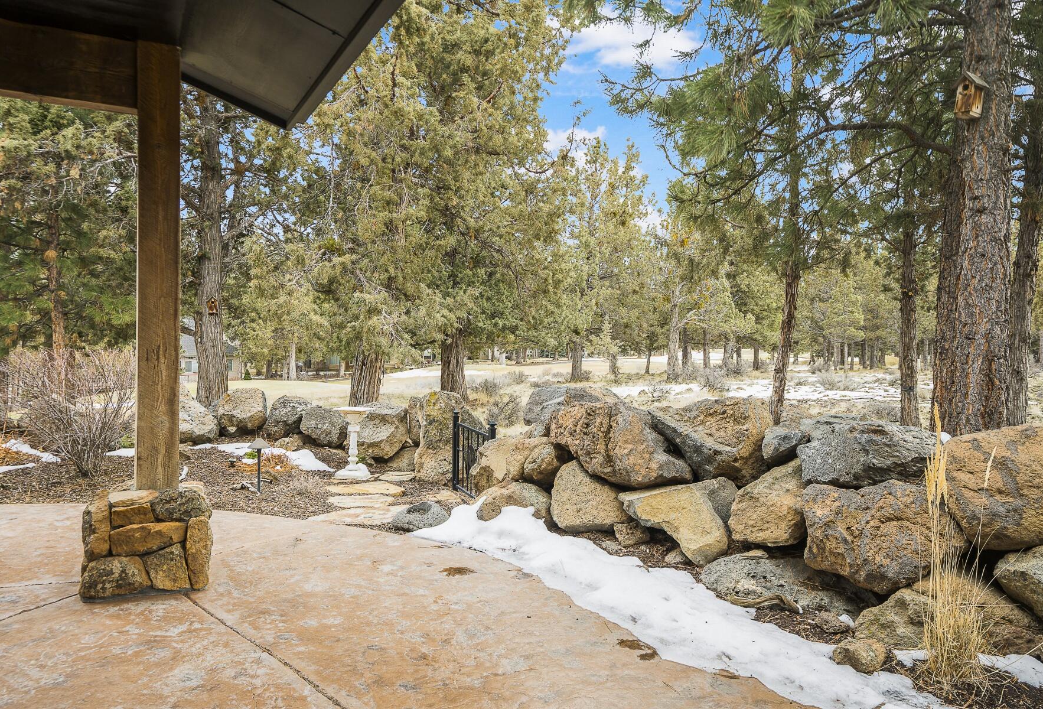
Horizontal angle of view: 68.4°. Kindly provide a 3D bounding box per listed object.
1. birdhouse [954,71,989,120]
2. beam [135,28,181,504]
[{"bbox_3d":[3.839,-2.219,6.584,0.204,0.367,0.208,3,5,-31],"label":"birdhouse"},{"bbox_3d":[-2.030,-0.479,4.293,0.207,2.431,0.207,0,0,-28],"label":"beam"}]

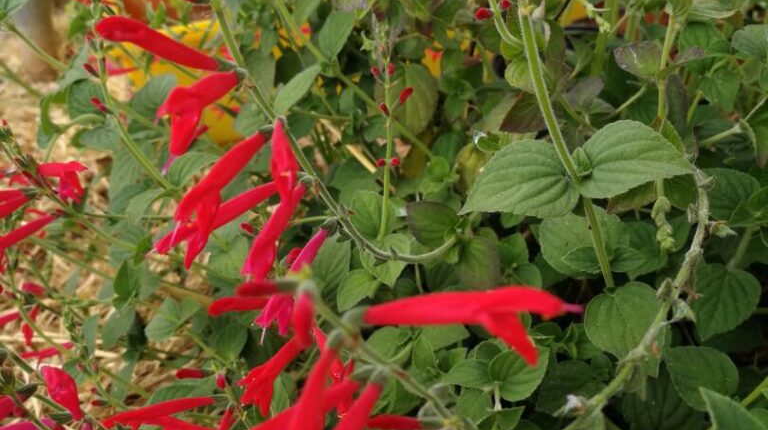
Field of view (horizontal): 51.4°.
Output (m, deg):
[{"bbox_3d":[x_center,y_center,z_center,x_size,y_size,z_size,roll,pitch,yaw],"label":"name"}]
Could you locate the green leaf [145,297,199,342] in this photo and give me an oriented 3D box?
[{"bbox_3d":[-0.146,0.072,0.550,0.038,0.011,0.032,-38,67,-20],"label":"green leaf"}]

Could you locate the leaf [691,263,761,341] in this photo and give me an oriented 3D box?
[{"bbox_3d":[0.171,0.044,0.400,0.034,0.008,0.041,31,64,9],"label":"leaf"}]

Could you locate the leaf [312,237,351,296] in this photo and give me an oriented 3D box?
[{"bbox_3d":[-0.032,0.032,0.490,0.027,0.041,0.009,15,-23,-4],"label":"leaf"}]

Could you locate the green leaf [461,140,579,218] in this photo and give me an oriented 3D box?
[{"bbox_3d":[0.068,-0.018,0.400,0.061,0.011,0.041,-16,59,-3],"label":"green leaf"}]

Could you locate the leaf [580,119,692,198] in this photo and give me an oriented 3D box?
[{"bbox_3d":[0.103,-0.023,0.325,0.045,0.009,0.032,-7,55,-7],"label":"leaf"}]

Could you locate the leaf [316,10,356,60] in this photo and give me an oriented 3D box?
[{"bbox_3d":[-0.029,-0.111,0.490,0.021,0.035,0.007,19,-16,19],"label":"leaf"}]

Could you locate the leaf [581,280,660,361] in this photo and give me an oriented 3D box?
[{"bbox_3d":[0.108,0.048,0.365,0.035,0.008,0.039,1,60,1],"label":"leaf"}]

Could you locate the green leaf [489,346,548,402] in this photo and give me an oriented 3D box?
[{"bbox_3d":[0.066,0.078,0.390,0.023,0.007,0.031,40,58,21],"label":"green leaf"}]

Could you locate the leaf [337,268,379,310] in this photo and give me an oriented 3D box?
[{"bbox_3d":[-0.014,0.039,0.420,0.018,0.007,0.024,31,63,26],"label":"leaf"}]

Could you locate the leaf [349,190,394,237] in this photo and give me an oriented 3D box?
[{"bbox_3d":[-0.007,0.000,0.500,0.029,0.008,0.032,-26,69,-11],"label":"leaf"}]

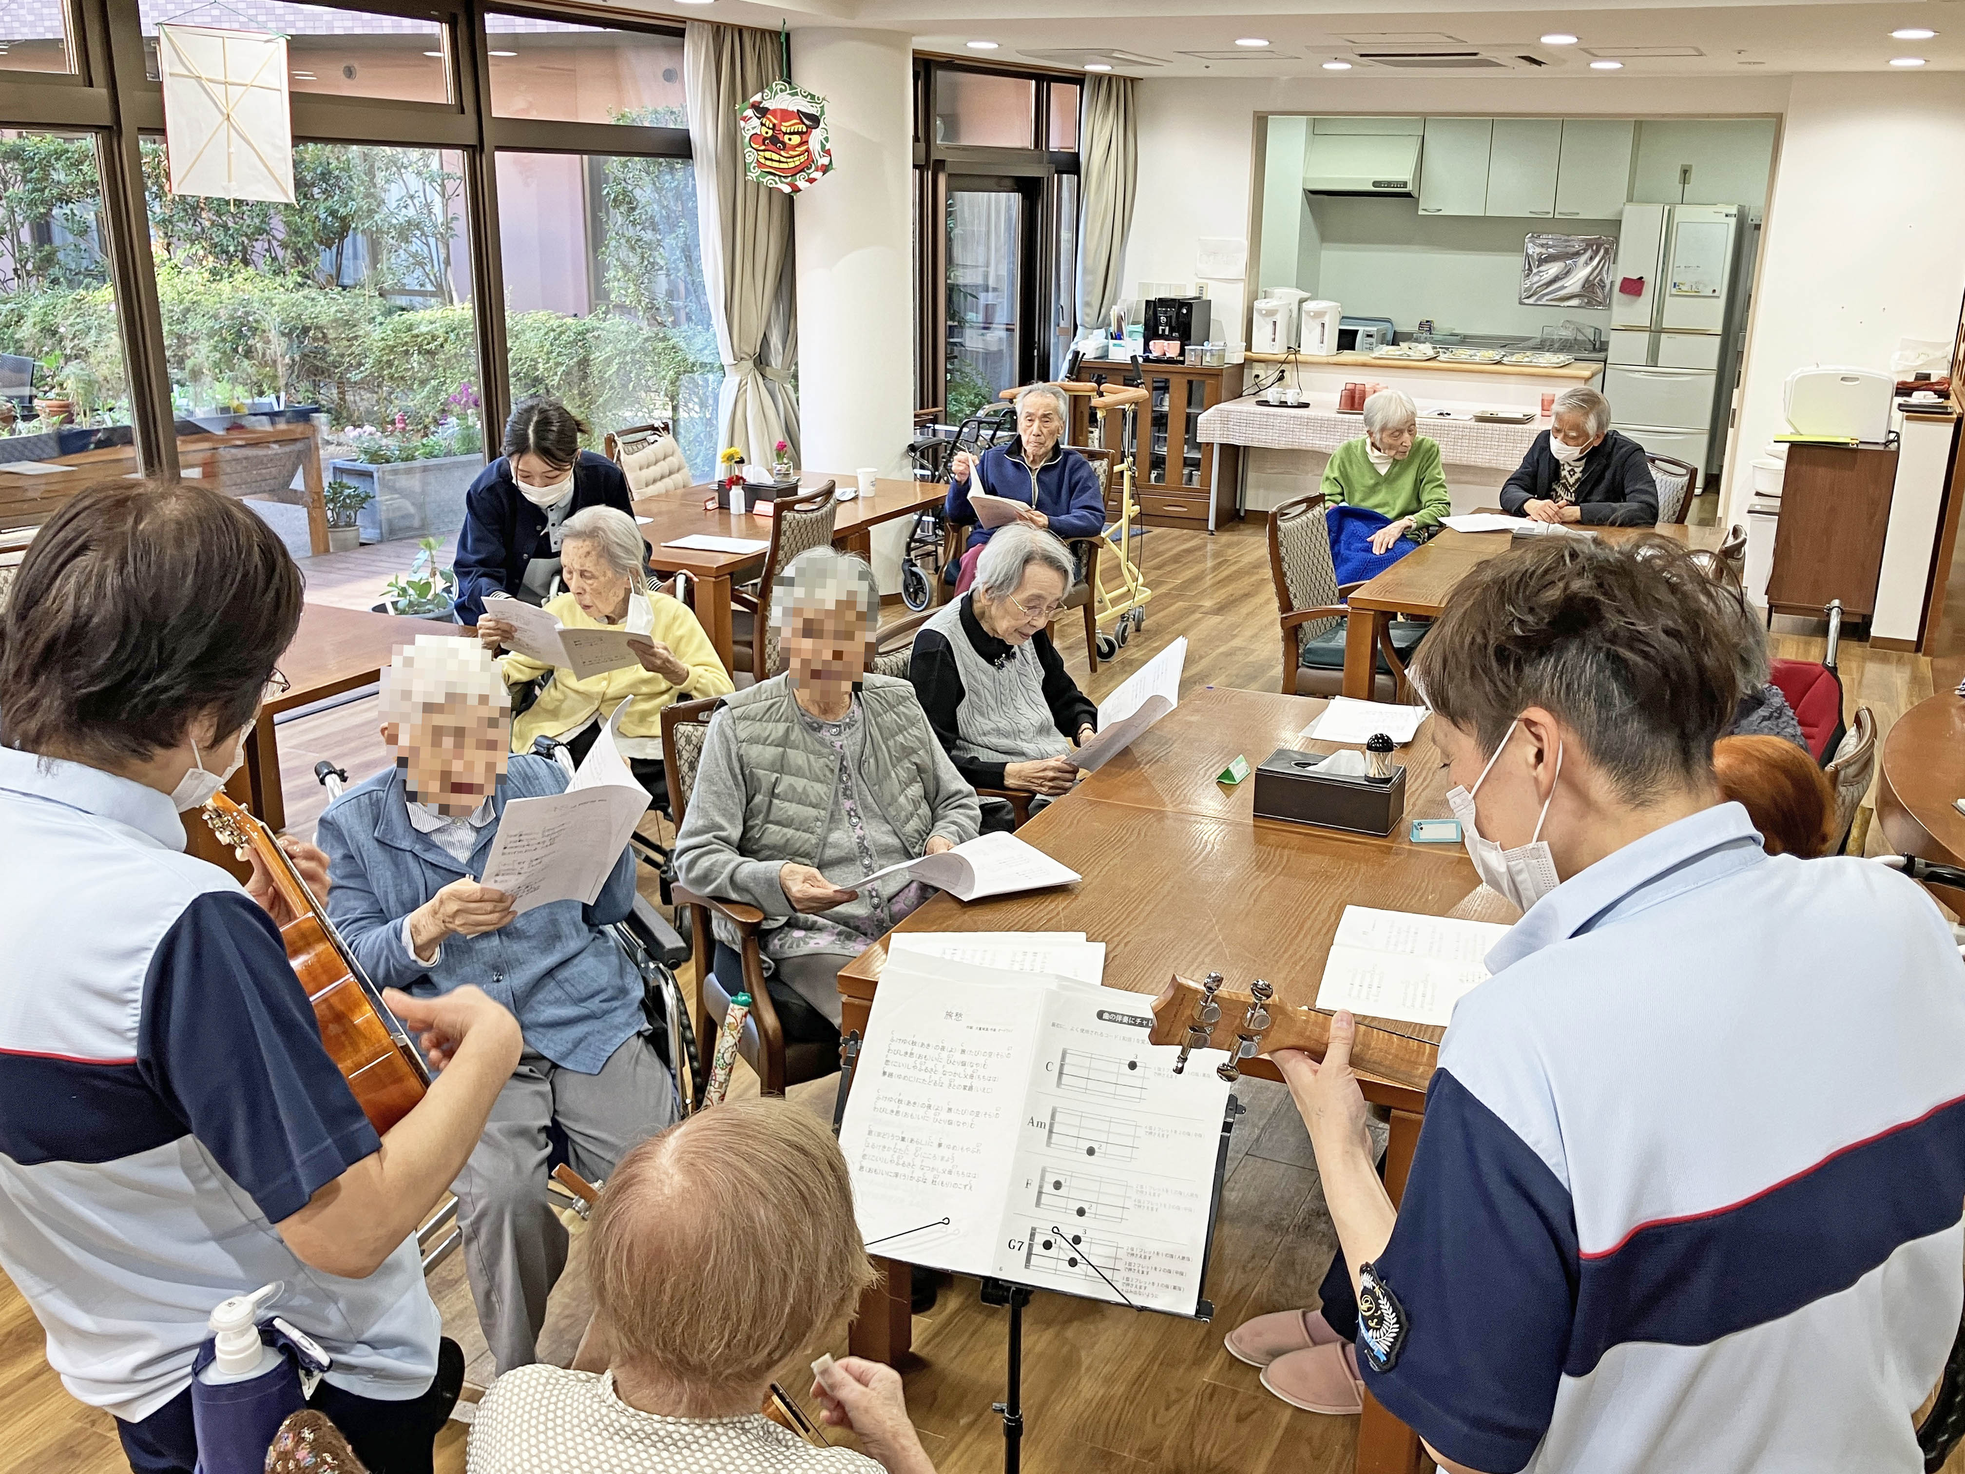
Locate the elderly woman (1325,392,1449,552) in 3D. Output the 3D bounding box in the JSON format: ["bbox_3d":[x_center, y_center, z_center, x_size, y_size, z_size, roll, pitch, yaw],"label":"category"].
[{"bbox_3d":[1.543,-0.739,6.190,0.520,1.180,0.780,-4,19,-14],"label":"elderly woman"}]

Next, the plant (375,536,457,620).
[{"bbox_3d":[-2.229,-0.507,6.290,0.380,0.580,0.380,9,20,24],"label":"plant"}]

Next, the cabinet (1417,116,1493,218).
[{"bbox_3d":[3.230,-3.863,10.753,0.440,0.660,0.360,10,20,25],"label":"cabinet"}]

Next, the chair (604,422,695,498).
[{"bbox_3d":[-1.266,-0.893,7.018,0.600,0.880,0.550,9,20,24],"label":"chair"}]

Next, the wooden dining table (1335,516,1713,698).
[{"bbox_3d":[1.922,-0.265,5.461,0.900,0.700,1.800,9,20,24],"label":"wooden dining table"}]

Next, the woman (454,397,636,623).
[{"bbox_3d":[-1.160,-0.294,4.434,0.520,1.340,0.750,-3,18,-11],"label":"woman"}]

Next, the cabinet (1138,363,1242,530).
[{"bbox_3d":[1.051,-1.793,9.660,0.960,0.936,0.402,10,20,25],"label":"cabinet"}]

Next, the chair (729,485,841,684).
[{"bbox_3d":[-0.831,-0.460,5.696,0.580,0.880,0.540,9,20,24],"label":"chair"}]

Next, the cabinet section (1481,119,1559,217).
[{"bbox_3d":[3.698,-3.865,10.749,0.440,0.680,0.370,9,20,22],"label":"cabinet section"}]

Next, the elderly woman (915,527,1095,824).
[{"bbox_3d":[0.067,0.114,3.471,0.750,1.160,0.500,17,24,41],"label":"elderly woman"}]

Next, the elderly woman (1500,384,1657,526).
[{"bbox_3d":[2.319,-0.802,6.378,0.600,1.190,0.780,16,24,39],"label":"elderly woman"}]

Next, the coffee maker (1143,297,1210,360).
[{"bbox_3d":[1.177,-2.414,9.462,0.265,0.367,0.412,10,20,25],"label":"coffee maker"}]

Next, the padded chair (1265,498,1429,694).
[{"bbox_3d":[1.266,-0.327,5.344,0.580,0.880,0.550,9,20,24],"label":"padded chair"}]

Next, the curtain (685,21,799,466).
[{"bbox_3d":[-1.137,-2.095,7.875,0.220,2.580,0.800,9,20,24],"label":"curtain"}]

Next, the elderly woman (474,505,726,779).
[{"bbox_3d":[-0.825,-0.007,3.689,0.550,1.120,0.750,-3,18,-11],"label":"elderly woman"}]

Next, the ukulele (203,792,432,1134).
[{"bbox_3d":[-0.588,0.167,1.335,0.080,0.210,0.590,-32,39,-22],"label":"ukulele"}]

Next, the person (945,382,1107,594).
[{"bbox_3d":[0.125,-0.762,6.178,0.600,1.210,0.800,9,20,23],"label":"person"}]

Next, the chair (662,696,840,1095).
[{"bbox_3d":[-0.238,0.376,3.129,0.600,0.930,0.570,13,22,33],"label":"chair"}]

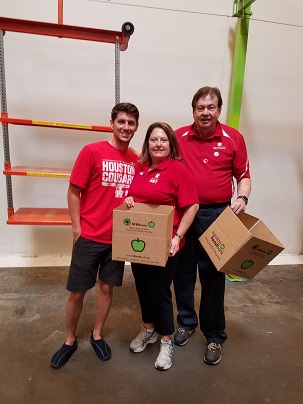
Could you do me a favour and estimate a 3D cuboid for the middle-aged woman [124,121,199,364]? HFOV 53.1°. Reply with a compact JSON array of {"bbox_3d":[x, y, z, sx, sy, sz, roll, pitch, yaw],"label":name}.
[{"bbox_3d":[0.077,0.303,2.023,0.470,1.620,0.410,6,12,19],"label":"middle-aged woman"}]

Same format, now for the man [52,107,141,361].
[{"bbox_3d":[-0.320,0.225,2.021,0.580,1.740,0.420,0,12,-13],"label":"man"}]

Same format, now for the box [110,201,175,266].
[{"bbox_3d":[-0.038,0.176,1.745,0.295,0.279,0.250,5,11,12],"label":"box"}]

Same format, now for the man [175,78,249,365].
[{"bbox_3d":[0.377,0.185,2.094,0.550,1.850,0.390,5,12,13],"label":"man"}]

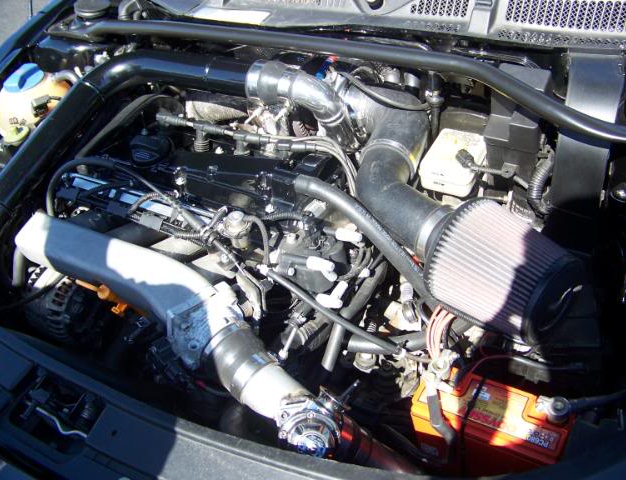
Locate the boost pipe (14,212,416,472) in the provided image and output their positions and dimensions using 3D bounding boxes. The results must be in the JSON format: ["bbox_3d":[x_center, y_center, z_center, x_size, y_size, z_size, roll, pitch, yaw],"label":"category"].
[{"bbox_3d":[-0.179,0.145,0.976,0.714,0.241,0.154,14,47,29],"label":"boost pipe"}]

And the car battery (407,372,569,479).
[{"bbox_3d":[0.237,0.268,0.879,0.183,0.170,0.078,14,47,29],"label":"car battery"}]

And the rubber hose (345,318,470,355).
[{"bbox_3d":[0.137,0.140,0.989,0.180,0.054,0.093,14,47,29],"label":"rubber hose"}]

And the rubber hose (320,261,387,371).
[{"bbox_3d":[0.063,0.122,1.068,0.029,0.118,0.176,26,54,37],"label":"rubber hose"}]

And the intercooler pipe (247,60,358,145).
[{"bbox_3d":[-0.027,-0.245,1.200,0.214,0.143,0.078,14,47,29],"label":"intercooler pipe"}]

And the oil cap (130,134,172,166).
[{"bbox_3d":[-0.271,-0.149,1.110,0.063,0.031,0.063,-8,41,7],"label":"oil cap"}]

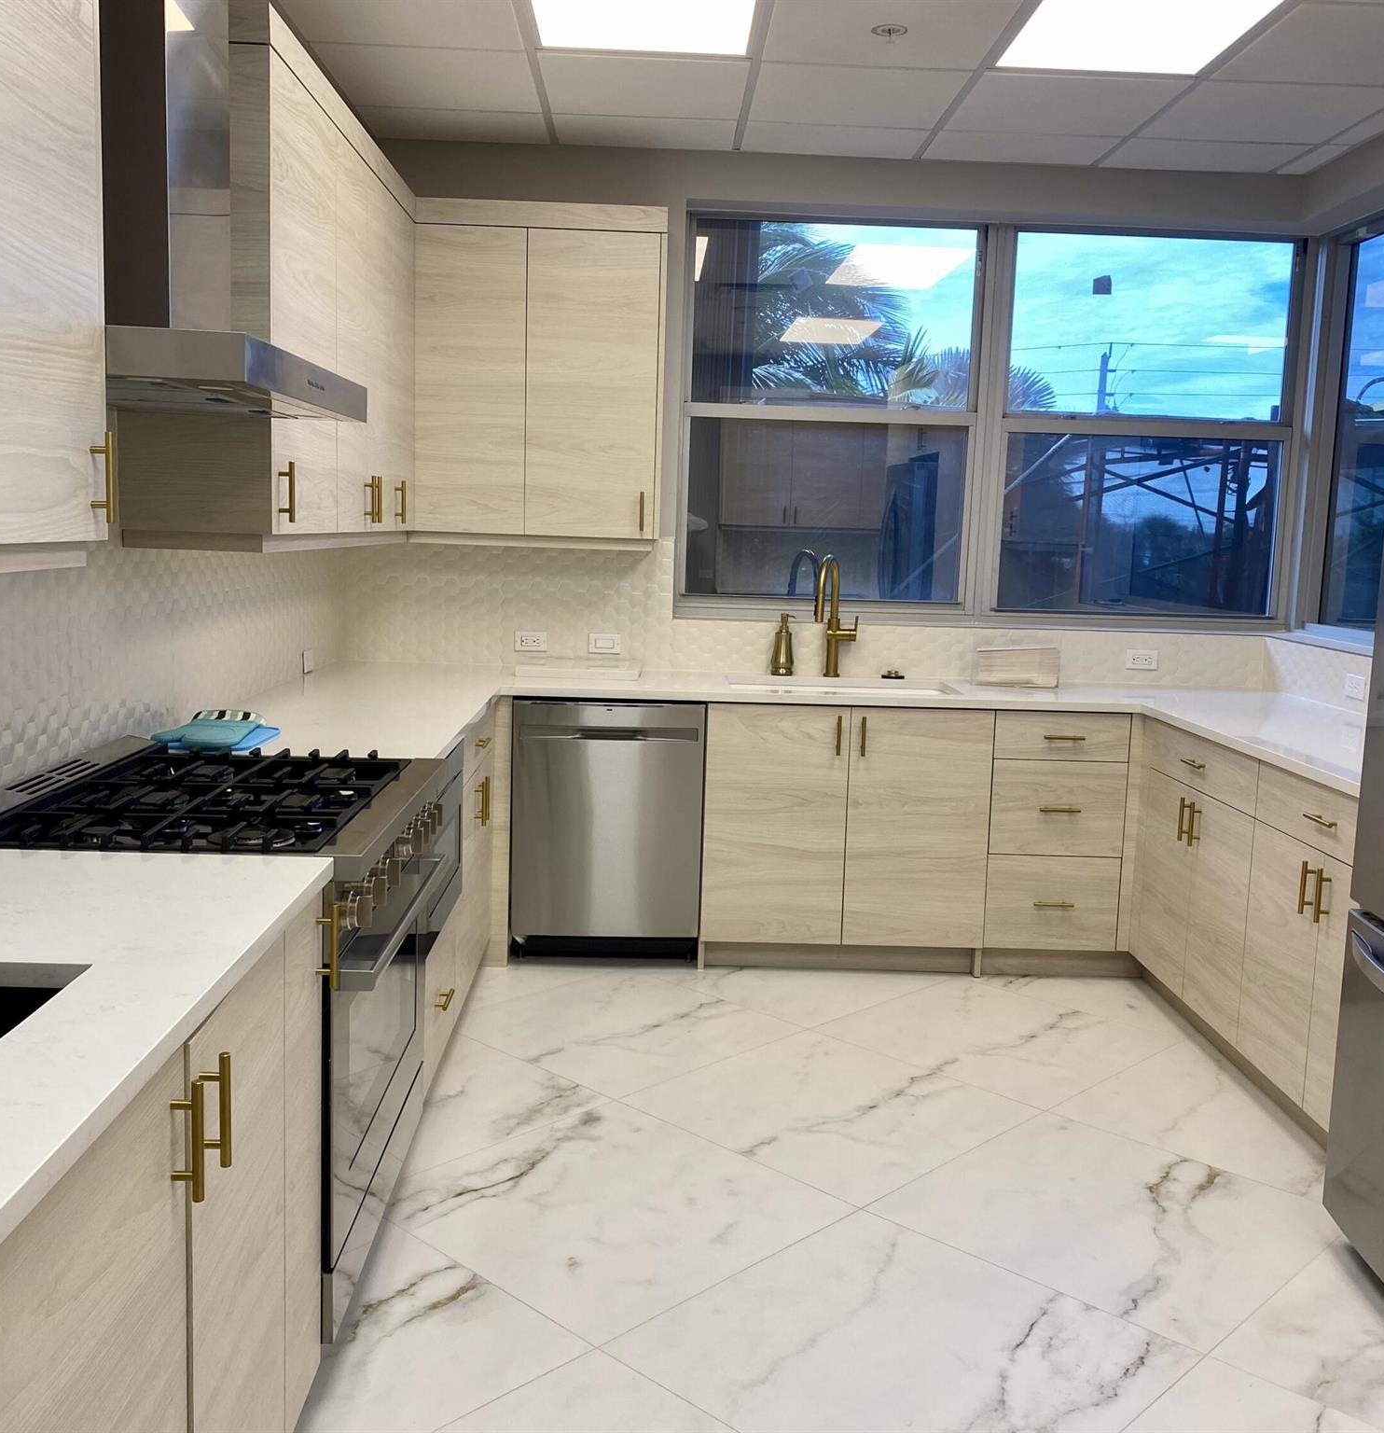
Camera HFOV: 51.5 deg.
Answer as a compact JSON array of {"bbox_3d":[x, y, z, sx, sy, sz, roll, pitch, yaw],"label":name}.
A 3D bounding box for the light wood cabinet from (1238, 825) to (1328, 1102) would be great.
[{"bbox_3d":[1.759,0.610,3.597,0.595,0.623,0.390,2,8,-2],"label":"light wood cabinet"}]

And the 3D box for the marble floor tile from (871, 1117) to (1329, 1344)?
[{"bbox_3d":[0.904,1.071,3.087,0.764,0.010,0.766,9,10,43],"label":"marble floor tile"}]

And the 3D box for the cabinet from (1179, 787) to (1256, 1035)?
[{"bbox_3d":[1.702,0.545,3.923,0.560,0.613,0.397,1,7,-1],"label":"cabinet"}]

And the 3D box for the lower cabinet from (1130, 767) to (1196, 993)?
[{"bbox_3d":[1.739,0.503,4.392,0.595,0.623,0.412,2,8,-2],"label":"lower cabinet"}]

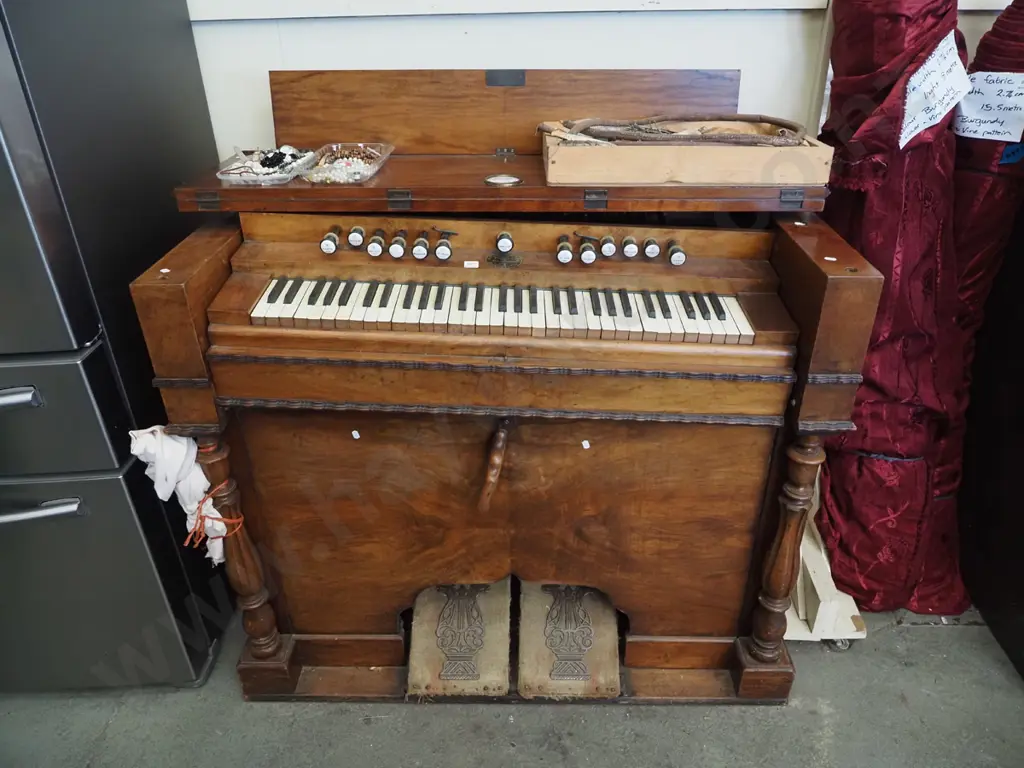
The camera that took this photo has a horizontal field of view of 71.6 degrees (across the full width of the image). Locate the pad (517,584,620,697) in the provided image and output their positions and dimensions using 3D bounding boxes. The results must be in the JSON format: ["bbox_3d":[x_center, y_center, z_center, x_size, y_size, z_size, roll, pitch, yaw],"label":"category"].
[{"bbox_3d":[0.122,0.556,1.593,0.218,0.030,0.265,-1,62,0],"label":"pad"}]

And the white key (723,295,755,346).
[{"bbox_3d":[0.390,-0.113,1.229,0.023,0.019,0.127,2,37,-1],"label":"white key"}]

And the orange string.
[{"bbox_3d":[-0.564,0.240,1.334,0.120,0.145,0.080,0,29,2],"label":"orange string"}]

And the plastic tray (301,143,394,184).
[{"bbox_3d":[-0.316,-0.434,1.396,0.147,0.044,0.160,-1,29,0],"label":"plastic tray"}]

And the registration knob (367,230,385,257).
[{"bbox_3d":[-0.234,-0.252,1.246,0.029,0.029,0.072,2,37,-1],"label":"registration knob"}]

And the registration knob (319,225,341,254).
[{"bbox_3d":[-0.325,-0.264,1.289,0.031,0.031,0.074,2,36,-1],"label":"registration knob"}]

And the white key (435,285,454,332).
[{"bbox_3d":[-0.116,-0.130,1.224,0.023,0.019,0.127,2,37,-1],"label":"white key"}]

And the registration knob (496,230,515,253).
[{"bbox_3d":[-0.012,-0.262,1.310,0.031,0.031,0.035,2,36,-1],"label":"registration knob"}]

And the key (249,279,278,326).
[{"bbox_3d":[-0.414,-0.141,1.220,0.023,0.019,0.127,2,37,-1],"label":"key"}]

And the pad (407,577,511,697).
[{"bbox_3d":[-0.113,0.564,1.621,0.215,0.030,0.280,0,52,2],"label":"pad"}]

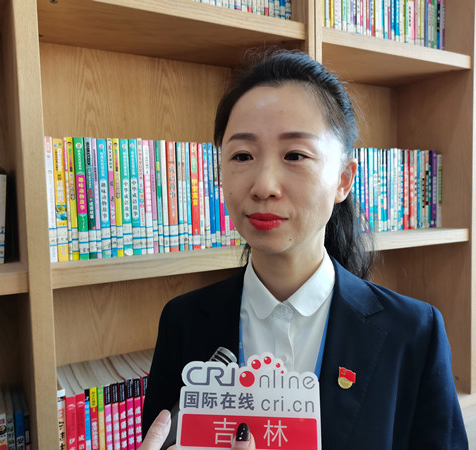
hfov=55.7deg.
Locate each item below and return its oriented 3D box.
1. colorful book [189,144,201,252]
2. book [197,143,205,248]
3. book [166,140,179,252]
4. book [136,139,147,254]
[{"bbox_3d":[-0.135,-0.067,1.076,0.019,0.237,0.167,-3,4,-29],"label":"colorful book"},{"bbox_3d":[-0.122,-0.067,1.083,0.011,0.235,0.167,-3,4,-29],"label":"book"},{"bbox_3d":[-0.181,-0.063,1.042,0.021,0.236,0.167,-3,4,-29],"label":"book"},{"bbox_3d":[-0.241,-0.062,1.014,0.009,0.240,0.167,-3,4,-29],"label":"book"}]

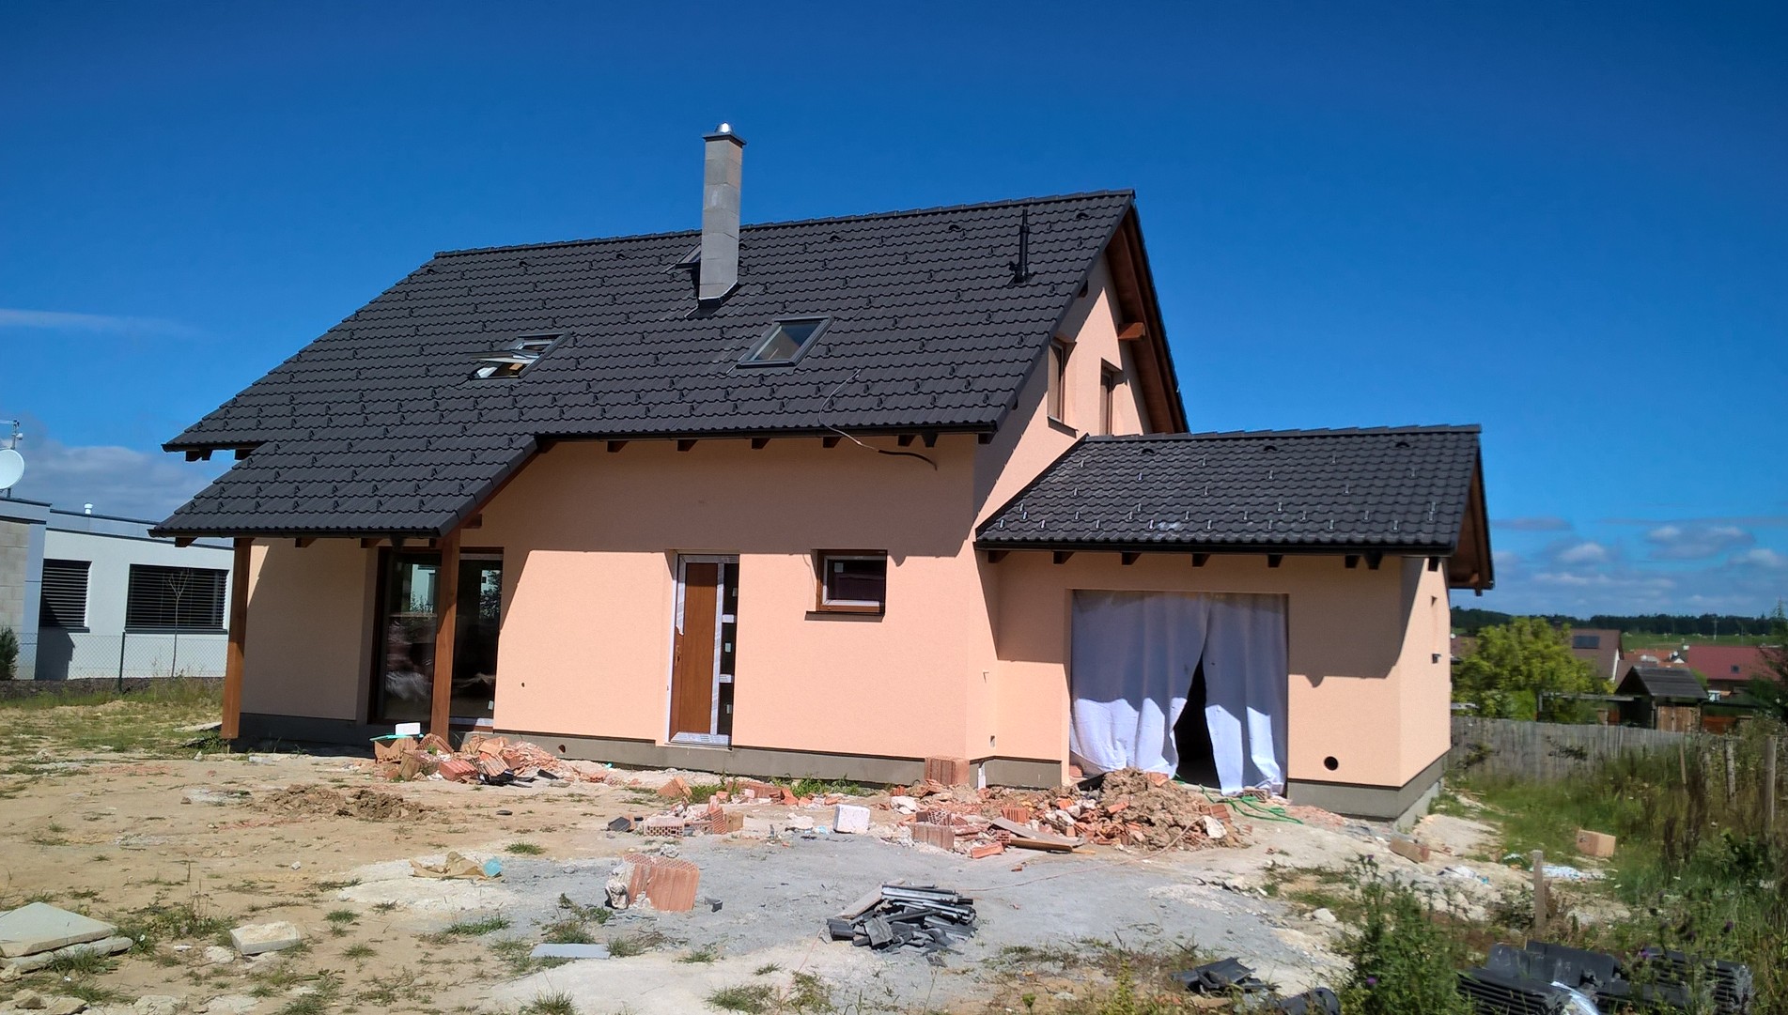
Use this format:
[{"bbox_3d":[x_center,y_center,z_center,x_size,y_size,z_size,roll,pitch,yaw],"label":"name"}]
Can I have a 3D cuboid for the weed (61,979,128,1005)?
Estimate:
[{"bbox_3d":[-3.320,2.013,6.152,0.280,0.080,0.190,5,-6,-27],"label":"weed"}]

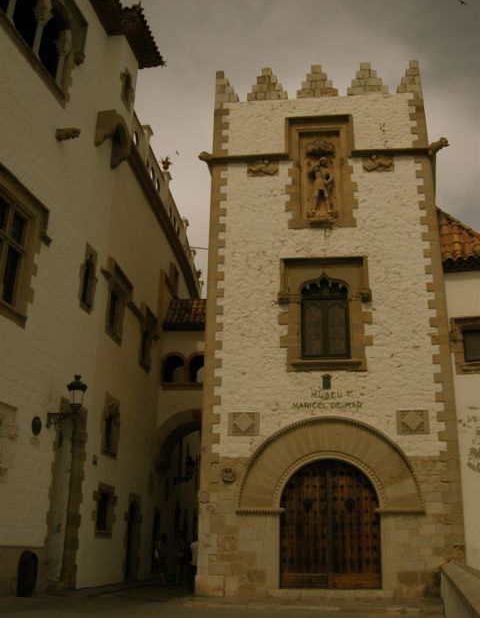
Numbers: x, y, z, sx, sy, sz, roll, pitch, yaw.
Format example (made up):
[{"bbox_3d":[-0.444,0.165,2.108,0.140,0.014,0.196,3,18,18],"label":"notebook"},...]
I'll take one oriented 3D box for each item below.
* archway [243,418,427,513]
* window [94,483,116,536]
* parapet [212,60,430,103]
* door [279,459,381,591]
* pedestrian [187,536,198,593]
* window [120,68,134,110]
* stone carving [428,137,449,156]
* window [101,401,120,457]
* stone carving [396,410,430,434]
[{"bbox_3d":[2.761,4.873,20.210,5.650,3.030,0.450,-1,-20,6],"label":"archway"},{"bbox_3d":[-5.105,7.626,24.339,0.250,1.950,2.100,-1,-20,6],"label":"window"},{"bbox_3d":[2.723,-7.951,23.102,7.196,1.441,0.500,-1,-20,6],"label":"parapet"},{"bbox_3d":[2.718,6.512,19.799,3.020,3.820,0.180,-1,-20,6],"label":"door"},{"bbox_3d":[-1.538,8.341,21.214,0.420,1.690,0.520,-1,-20,6],"label":"pedestrian"},{"bbox_3d":[-3.925,-7.505,22.270,0.300,1.495,1.272,-2,-20,8],"label":"window"},{"bbox_3d":[6.550,-5.308,21.222,0.300,0.380,0.692,16,-25,-36],"label":"stone carving"},{"bbox_3d":[-4.263,3.864,21.185,0.300,1.864,1.461,-1,-20,5],"label":"window"},{"bbox_3d":[5.420,3.544,20.239,1.020,0.760,0.120,-1,-20,6],"label":"stone carving"}]

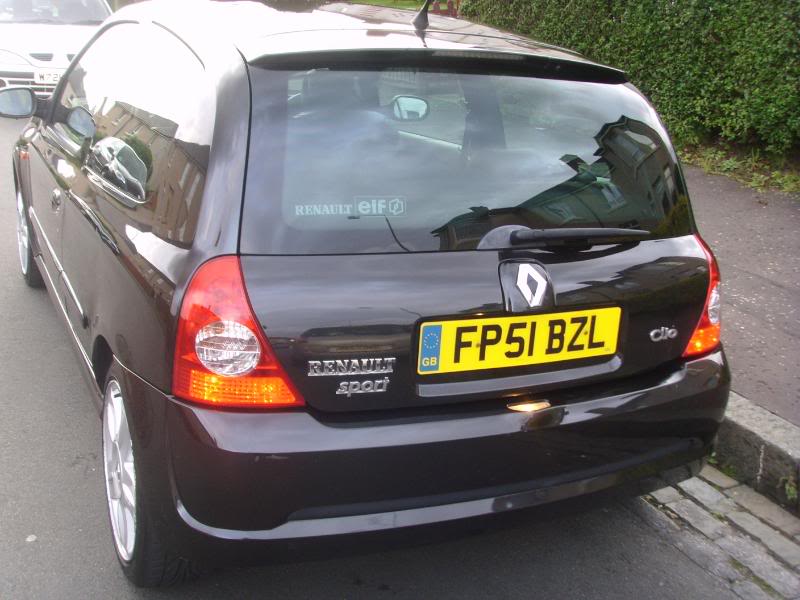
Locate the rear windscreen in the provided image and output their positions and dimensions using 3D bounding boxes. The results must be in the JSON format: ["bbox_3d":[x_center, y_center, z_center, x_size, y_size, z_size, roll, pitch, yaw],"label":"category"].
[{"bbox_3d":[0.195,-0.326,2.056,1.220,0.497,0.100,-4,-16,-27],"label":"rear windscreen"}]

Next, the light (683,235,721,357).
[{"bbox_3d":[0.772,-0.016,2.313,0.251,0.288,0.164,-7,21,-34],"label":"light"}]

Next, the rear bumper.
[{"bbox_3d":[0.191,0.303,2.150,1.600,0.370,0.400,-4,19,-27],"label":"rear bumper"}]

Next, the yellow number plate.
[{"bbox_3d":[0.270,0.084,1.963,0.520,0.111,0.020,-4,15,-27],"label":"yellow number plate"}]

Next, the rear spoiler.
[{"bbox_3d":[0.144,-0.562,2.127,1.060,0.085,0.170,-4,19,-27],"label":"rear spoiler"}]

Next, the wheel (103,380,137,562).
[{"bbox_3d":[-0.605,0.408,2.231,0.180,0.430,0.430,-4,19,-27],"label":"wheel"}]

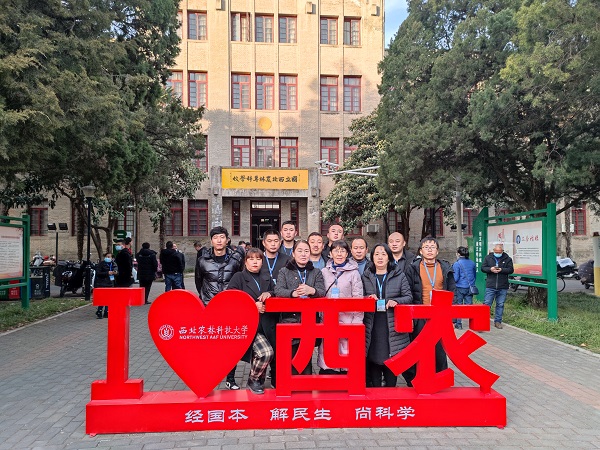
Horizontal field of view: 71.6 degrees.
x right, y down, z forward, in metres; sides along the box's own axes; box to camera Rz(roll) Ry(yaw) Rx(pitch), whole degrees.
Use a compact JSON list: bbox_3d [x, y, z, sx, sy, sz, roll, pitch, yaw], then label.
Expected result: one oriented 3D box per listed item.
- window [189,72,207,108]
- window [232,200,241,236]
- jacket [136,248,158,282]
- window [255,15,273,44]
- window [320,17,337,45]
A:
[{"bbox_3d":[-6.024,-7.988,24.611,1.122,2.211,0.200,0,-2,-5],"label":"window"},{"bbox_3d":[-4.016,-0.441,26.237,0.499,2.231,0.150,0,-2,-5],"label":"window"},{"bbox_3d":[-4.149,1.087,11.300,0.570,0.880,0.360,0,-2,-18],"label":"jacket"},{"bbox_3d":[-2.278,-12.693,26.841,1.191,1.836,0.150,0,-2,-5],"label":"window"},{"bbox_3d":[1.811,-11.872,25.442,1.101,1.726,0.200,0,-2,-5],"label":"window"}]

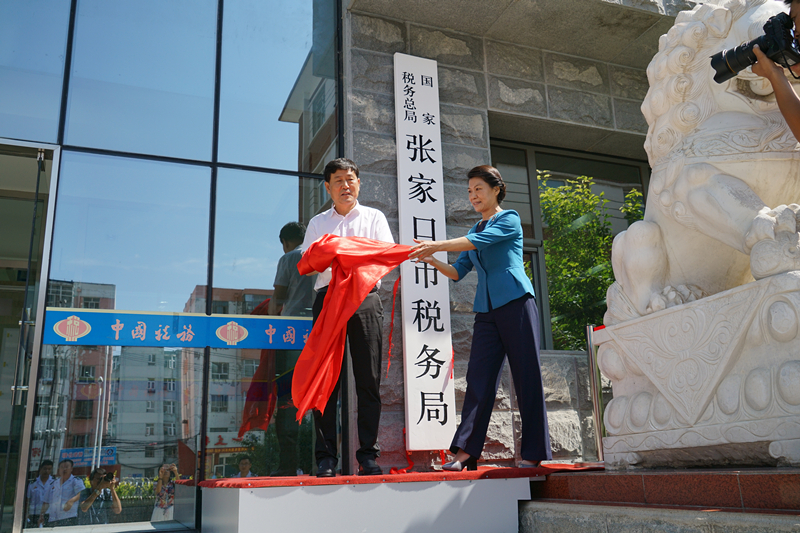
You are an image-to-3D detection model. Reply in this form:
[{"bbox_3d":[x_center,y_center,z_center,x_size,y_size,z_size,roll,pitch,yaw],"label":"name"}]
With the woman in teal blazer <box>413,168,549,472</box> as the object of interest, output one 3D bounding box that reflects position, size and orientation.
[{"bbox_3d":[0.385,0.157,3.399,0.660,1.630,0.500,6,-17,-28],"label":"woman in teal blazer"}]

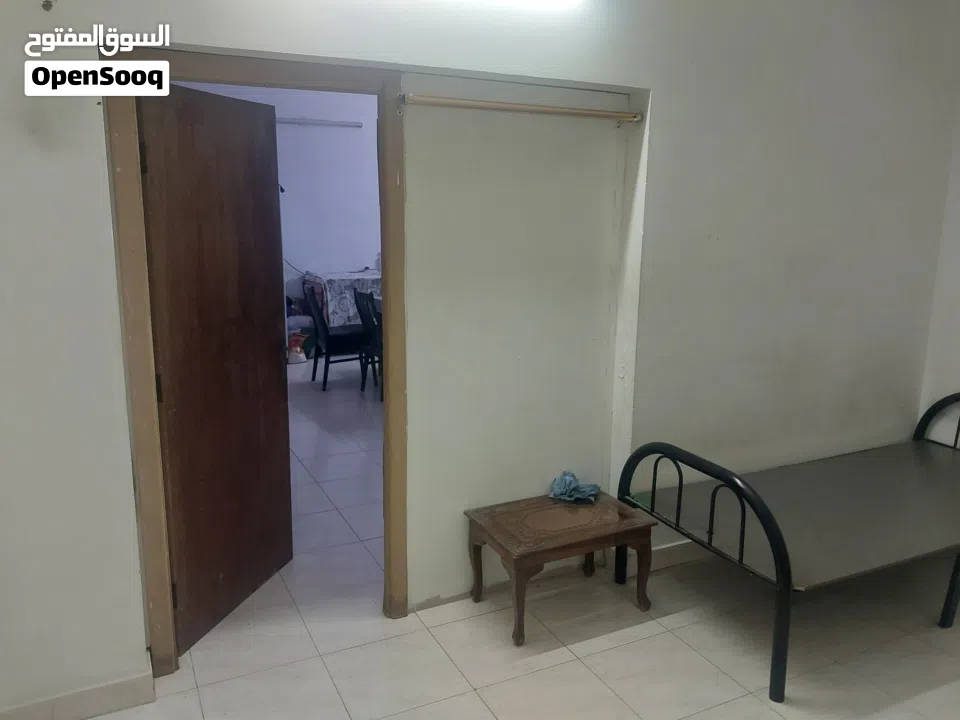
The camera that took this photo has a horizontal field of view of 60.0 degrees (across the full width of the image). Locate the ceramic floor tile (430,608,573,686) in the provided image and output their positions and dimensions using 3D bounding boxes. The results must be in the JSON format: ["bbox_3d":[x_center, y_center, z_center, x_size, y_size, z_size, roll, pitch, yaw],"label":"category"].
[{"bbox_3d":[0.080,1.104,3.221,0.435,0.010,0.439,-6,15,-26],"label":"ceramic floor tile"}]

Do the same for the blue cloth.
[{"bbox_3d":[0.415,0.553,3.613,0.200,0.113,0.148,-6,15,-26],"label":"blue cloth"}]

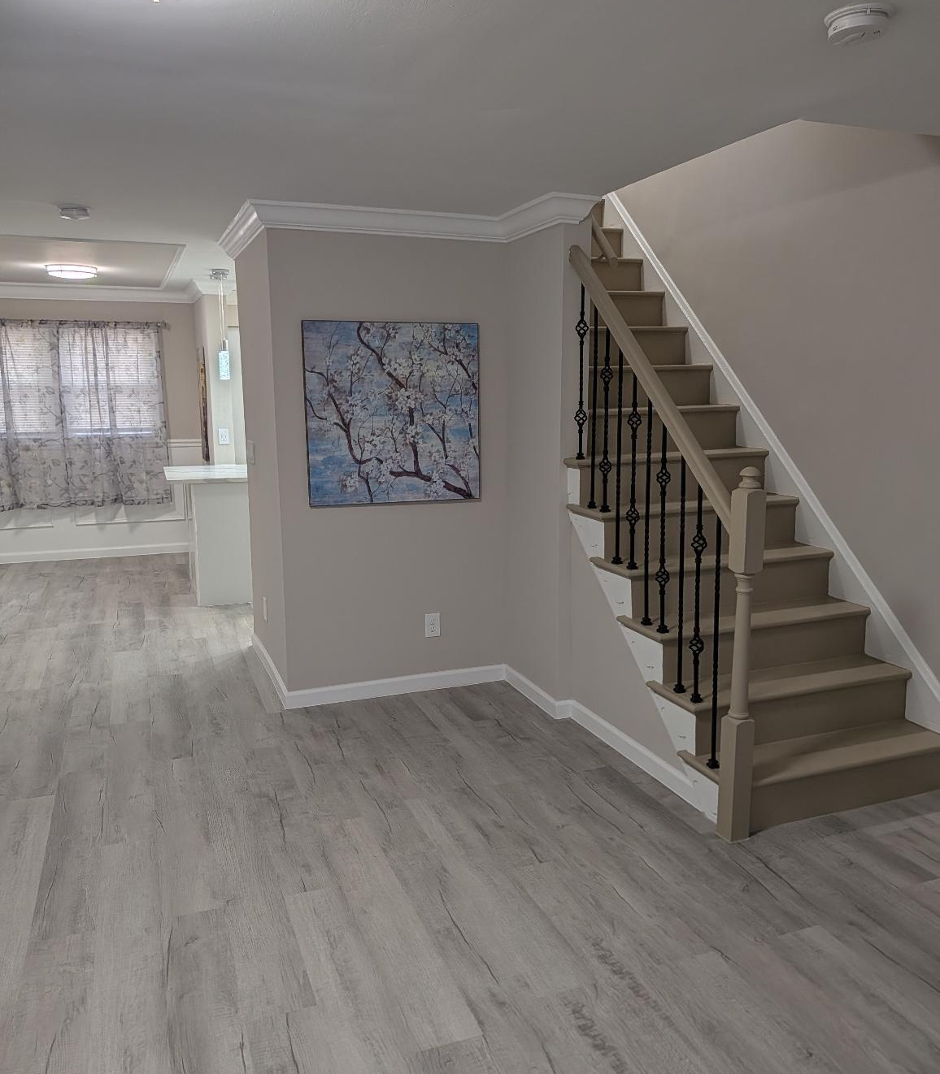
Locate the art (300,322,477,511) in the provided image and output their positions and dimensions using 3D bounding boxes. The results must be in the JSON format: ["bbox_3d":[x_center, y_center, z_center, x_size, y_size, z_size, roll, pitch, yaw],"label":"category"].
[{"bbox_3d":[-0.349,-0.578,4.093,0.850,0.850,0.035,-4,11,-21],"label":"art"}]

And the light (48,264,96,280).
[{"bbox_3d":[-2.741,-1.825,5.964,0.335,0.085,0.335,-4,11,-21],"label":"light"}]

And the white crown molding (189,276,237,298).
[{"bbox_3d":[-1.962,-1.923,6.689,0.335,0.095,0.090,-4,11,-21],"label":"white crown molding"}]

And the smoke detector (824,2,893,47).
[{"bbox_3d":[0.806,-1.061,1.805,0.133,0.042,0.133,0,10,0],"label":"smoke detector"}]

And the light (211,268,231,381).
[{"bbox_3d":[-1.746,-1.486,6.108,0.120,0.750,0.120,-4,11,-21],"label":"light"}]

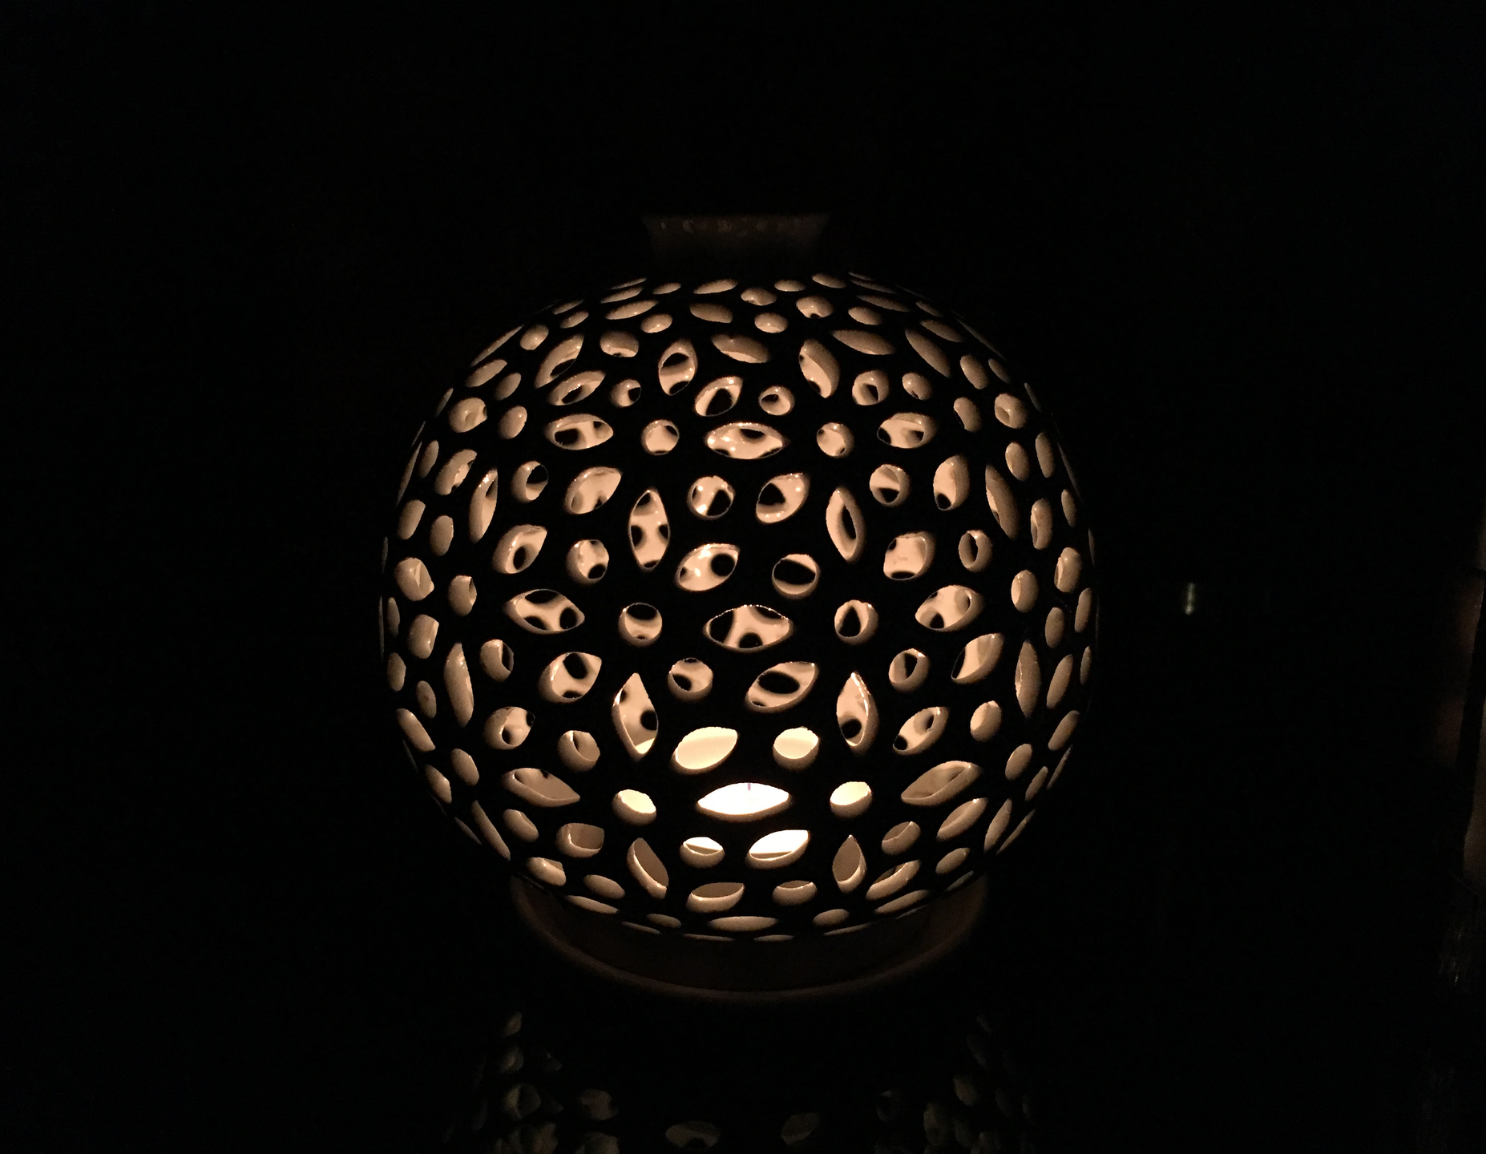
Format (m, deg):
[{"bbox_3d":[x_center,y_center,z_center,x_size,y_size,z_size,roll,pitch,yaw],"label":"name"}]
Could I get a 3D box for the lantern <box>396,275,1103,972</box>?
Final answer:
[{"bbox_3d":[-0.001,-0.001,0.287,0.157,0.139,0.157,-1,16,0],"label":"lantern"}]

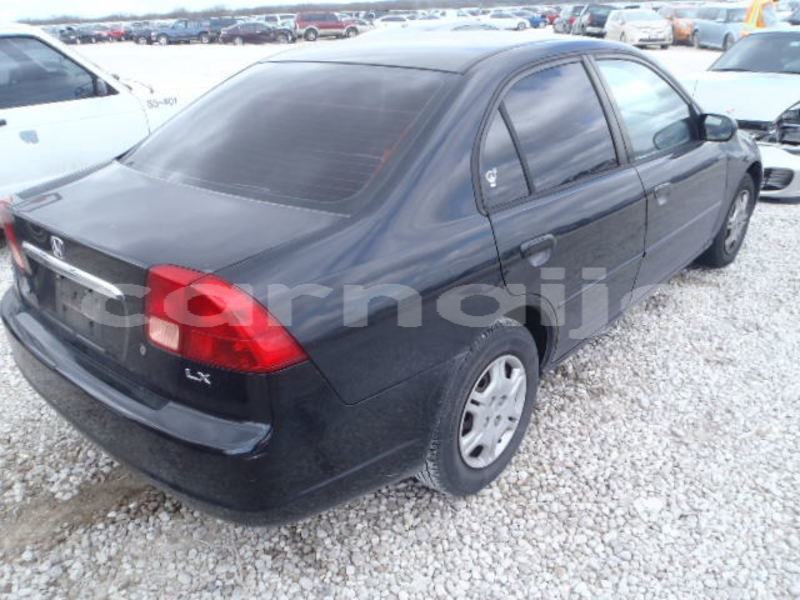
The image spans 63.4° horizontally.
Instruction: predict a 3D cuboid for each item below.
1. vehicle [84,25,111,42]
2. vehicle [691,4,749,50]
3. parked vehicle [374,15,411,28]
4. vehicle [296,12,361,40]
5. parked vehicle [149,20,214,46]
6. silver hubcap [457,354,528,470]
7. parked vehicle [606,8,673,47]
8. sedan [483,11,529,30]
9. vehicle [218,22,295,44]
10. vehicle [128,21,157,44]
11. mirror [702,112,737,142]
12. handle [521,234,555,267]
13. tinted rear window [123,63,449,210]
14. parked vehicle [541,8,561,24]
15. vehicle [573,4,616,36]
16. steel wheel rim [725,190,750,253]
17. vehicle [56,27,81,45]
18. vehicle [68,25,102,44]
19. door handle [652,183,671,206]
[{"bbox_3d":[-27.218,-24.048,58.417,1.780,1.470,4.500,1,24,7],"label":"vehicle"},{"bbox_3d":[11.758,-9.479,22.464,1.700,1.430,3.750,-2,24,1],"label":"vehicle"},{"bbox_3d":[-0.442,-18.903,44.000,1.800,1.420,4.700,-4,24,-5],"label":"parked vehicle"},{"bbox_3d":[-4.795,-18.787,44.363,4.800,1.820,1.860,-6,24,-9],"label":"vehicle"},{"bbox_3d":[-14.789,-18.257,44.000,4.300,1.620,1.720,-11,26,-20],"label":"parked vehicle"},{"bbox_3d":[0.277,0.357,2.173,0.130,0.390,0.390,18,31,38],"label":"silver hubcap"},{"bbox_3d":[9.705,-11.106,26.468,1.750,1.490,4.460,-1,24,2],"label":"parked vehicle"},{"bbox_3d":[7.576,-21.081,48.978,4.550,1.440,1.780,-1,24,2],"label":"sedan"},{"bbox_3d":[-9.416,-17.590,42.608,4.700,1.410,1.800,-7,24,-11],"label":"vehicle"},{"bbox_3d":[-18.977,-20.658,50.043,4.500,1.580,1.800,-11,26,-20],"label":"vehicle"},{"bbox_3d":[1.447,-0.784,2.956,0.175,0.130,0.110,18,31,38],"label":"mirror"},{"bbox_3d":[0.437,-0.157,2.033,0.040,0.082,0.175,18,31,38],"label":"handle"},{"bbox_3d":[-0.414,-0.618,2.229,1.220,0.100,0.710,19,56,38],"label":"tinted rear window"},{"bbox_3d":[15.081,-28.440,65.276,4.400,1.460,1.770,7,26,20],"label":"parked vehicle"},{"bbox_3d":[11.638,-16.764,38.596,1.830,1.680,4.600,-1,24,3],"label":"vehicle"},{"bbox_3d":[2.007,-0.484,3.949,0.140,0.385,0.385,19,31,39],"label":"steel wheel rim"},{"bbox_3d":[-28.260,-22.685,55.500,1.780,1.470,4.500,-2,24,0],"label":"vehicle"},{"bbox_3d":[-27.372,-23.181,56.500,1.780,1.470,4.500,4,25,13],"label":"vehicle"},{"bbox_3d":[1.122,-0.452,2.773,0.045,0.075,0.160,19,31,38],"label":"door handle"}]

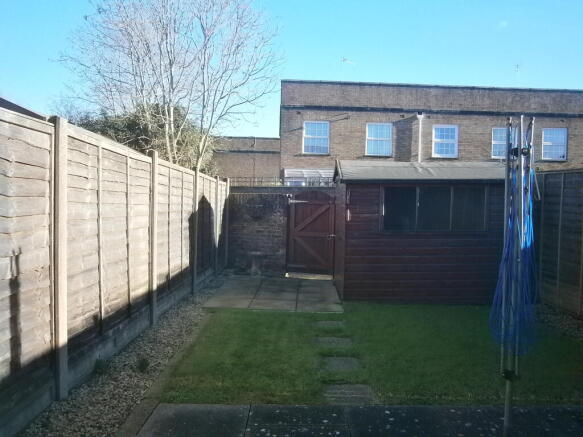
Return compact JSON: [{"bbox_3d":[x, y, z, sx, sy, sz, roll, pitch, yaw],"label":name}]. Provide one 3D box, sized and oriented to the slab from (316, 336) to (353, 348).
[{"bbox_3d":[0.423,1.238,4.310,0.370,0.040,0.370,1,1,1],"label":"slab"}]

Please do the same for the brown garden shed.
[{"bbox_3d":[1.931,0.131,7.014,2.470,2.075,1.950,1,1,1],"label":"brown garden shed"}]

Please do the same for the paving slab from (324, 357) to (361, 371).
[{"bbox_3d":[0.419,1.252,3.730,0.360,0.040,0.360,1,1,1],"label":"paving slab"}]

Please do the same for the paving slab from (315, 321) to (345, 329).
[{"bbox_3d":[0.421,1.221,4.970,0.360,0.040,0.360,1,1,1],"label":"paving slab"}]

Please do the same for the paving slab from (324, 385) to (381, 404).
[{"bbox_3d":[0.429,1.268,3.115,0.400,0.040,0.360,1,1,1],"label":"paving slab"}]

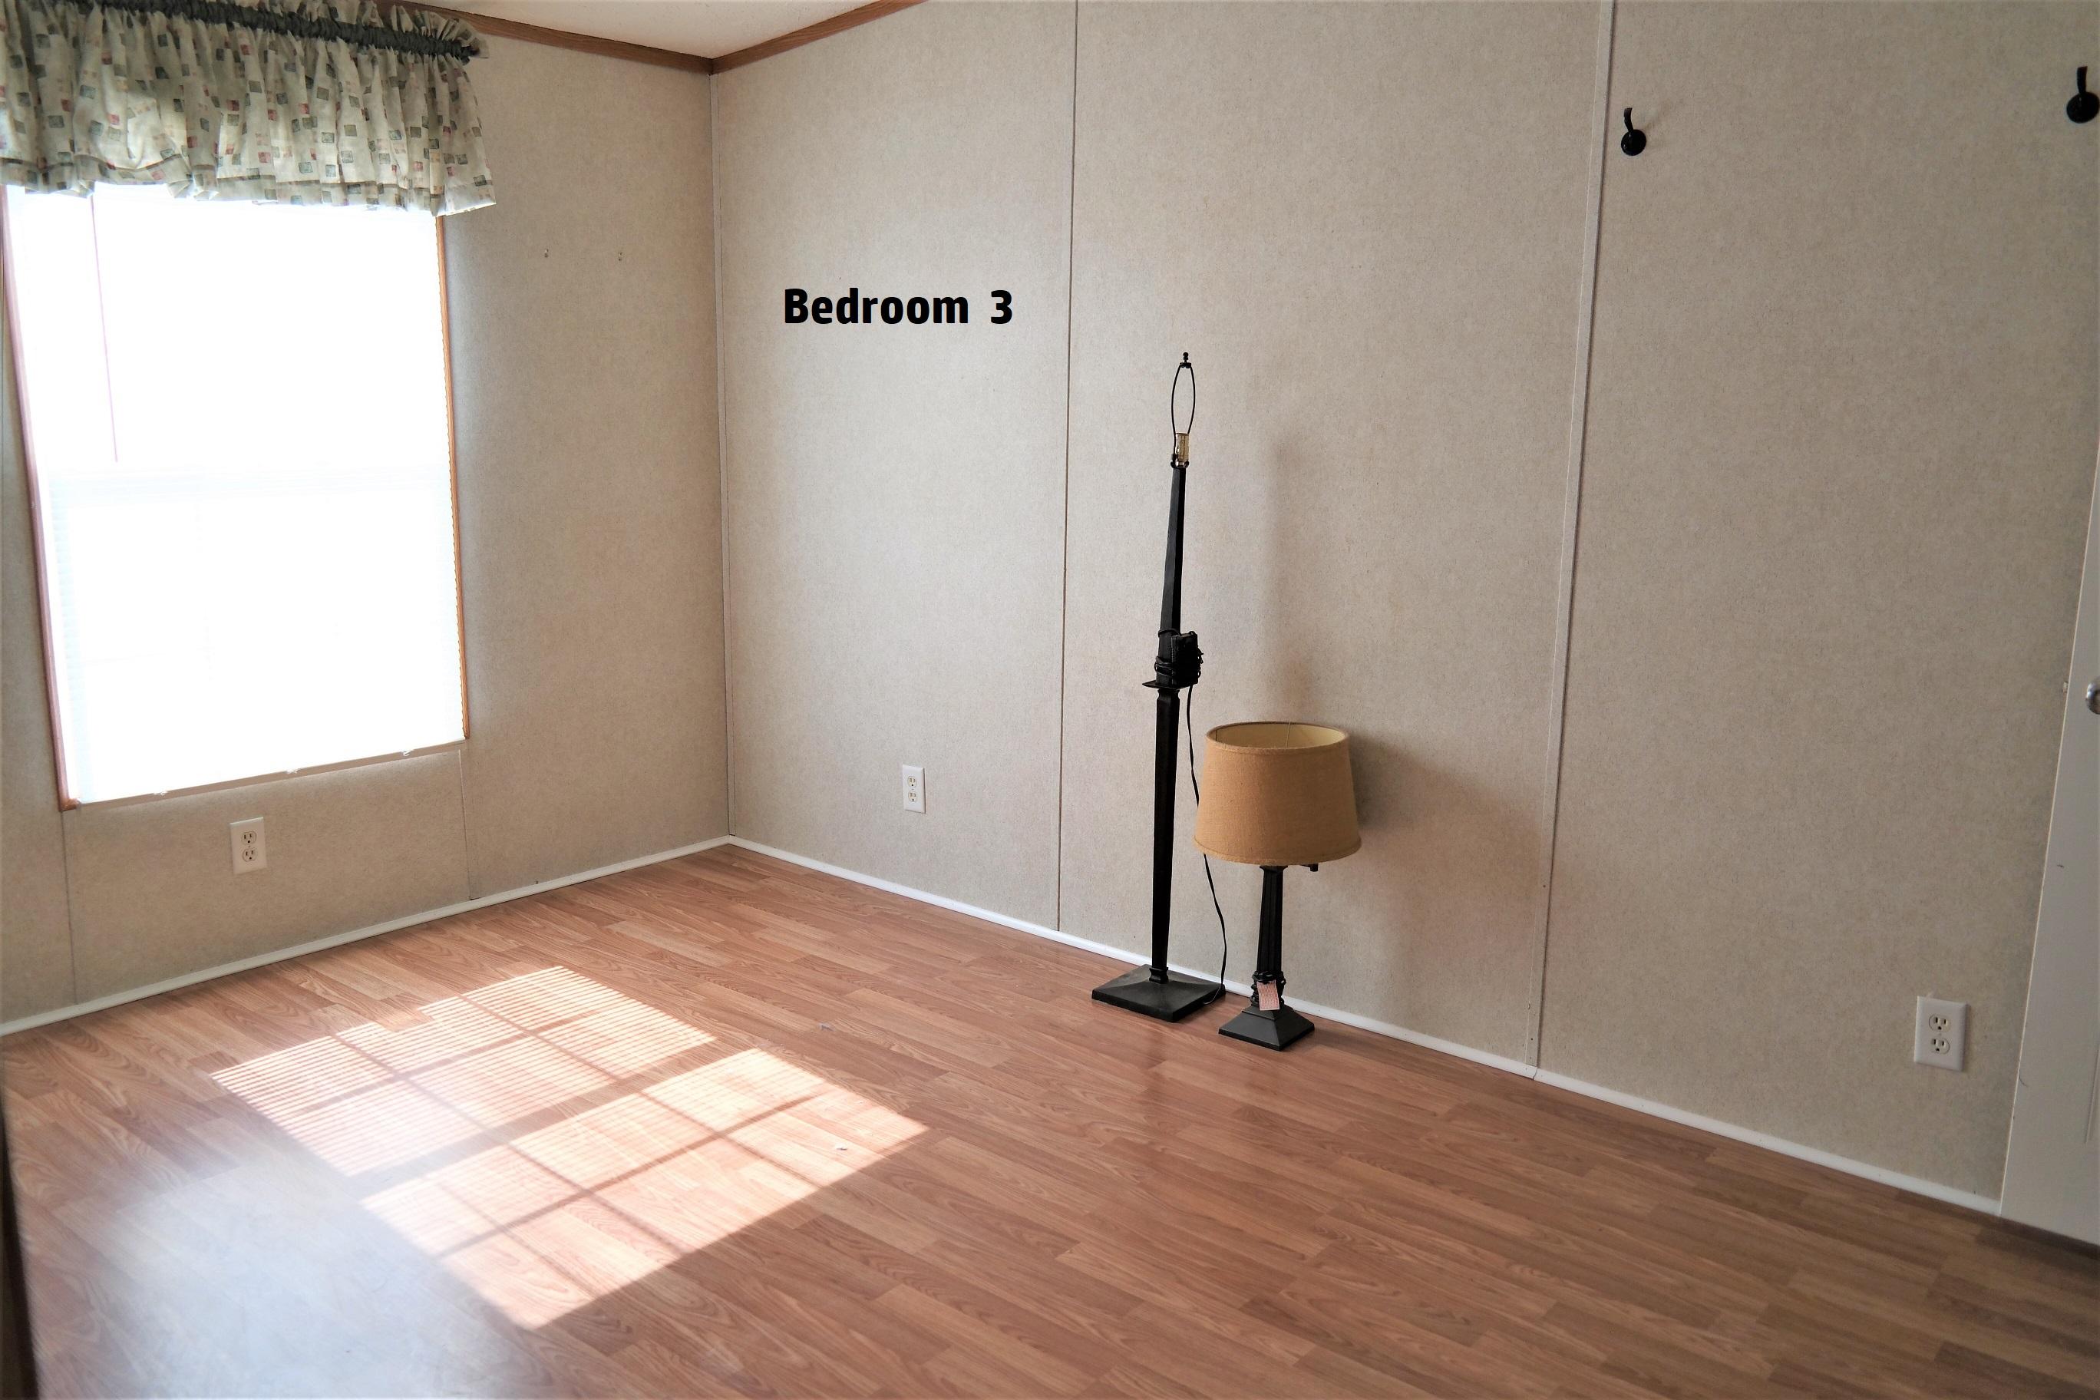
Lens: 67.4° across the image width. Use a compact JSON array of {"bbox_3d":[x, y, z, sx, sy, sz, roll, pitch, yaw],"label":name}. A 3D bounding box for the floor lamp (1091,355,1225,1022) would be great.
[{"bbox_3d":[0.252,-0.026,3.344,0.215,1.382,0.215,10,14,39],"label":"floor lamp"}]

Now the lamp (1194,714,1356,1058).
[{"bbox_3d":[0.454,0.378,3.221,0.335,0.640,0.335,1,11,0],"label":"lamp"}]

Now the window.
[{"bbox_3d":[-1.742,-0.467,3.470,0.090,1.274,0.915,10,14,39],"label":"window"}]

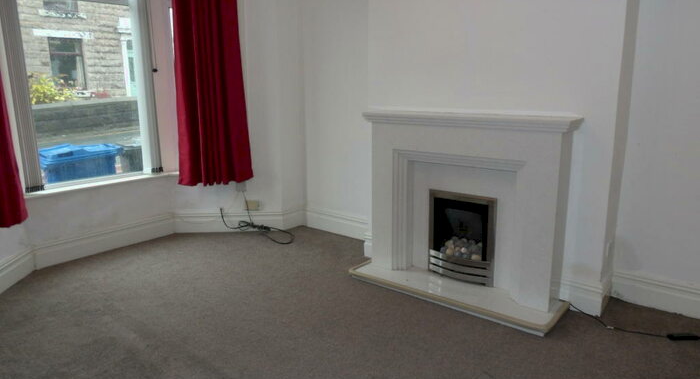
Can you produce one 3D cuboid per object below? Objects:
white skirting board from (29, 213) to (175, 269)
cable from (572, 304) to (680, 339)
[{"bbox_3d":[-2.049,0.423,4.152,0.030,0.195,1.165,10,17,40],"label":"white skirting board"},{"bbox_3d":[1.520,0.747,2.719,0.580,0.056,0.115,9,16,38],"label":"cable"}]

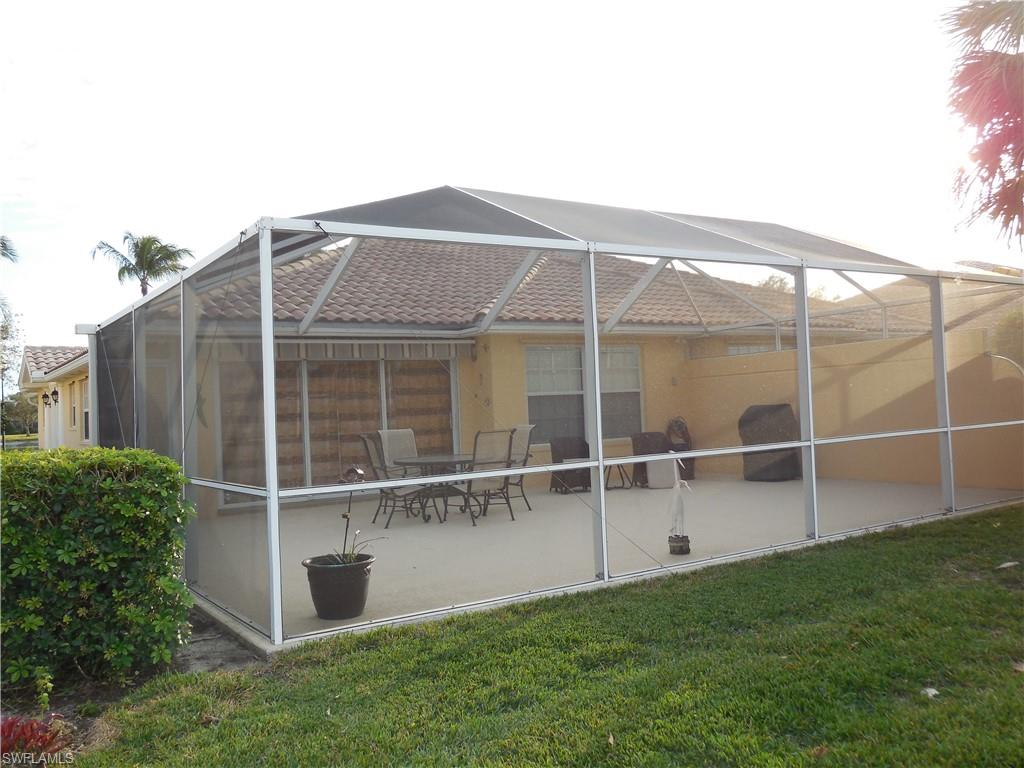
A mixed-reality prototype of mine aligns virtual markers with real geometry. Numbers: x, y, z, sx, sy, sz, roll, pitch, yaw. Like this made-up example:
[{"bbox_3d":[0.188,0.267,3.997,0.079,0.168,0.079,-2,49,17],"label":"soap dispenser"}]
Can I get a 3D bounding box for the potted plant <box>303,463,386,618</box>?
[{"bbox_3d":[-1.143,1.043,5.957,0.520,0.968,0.500,-2,-2,-33],"label":"potted plant"}]

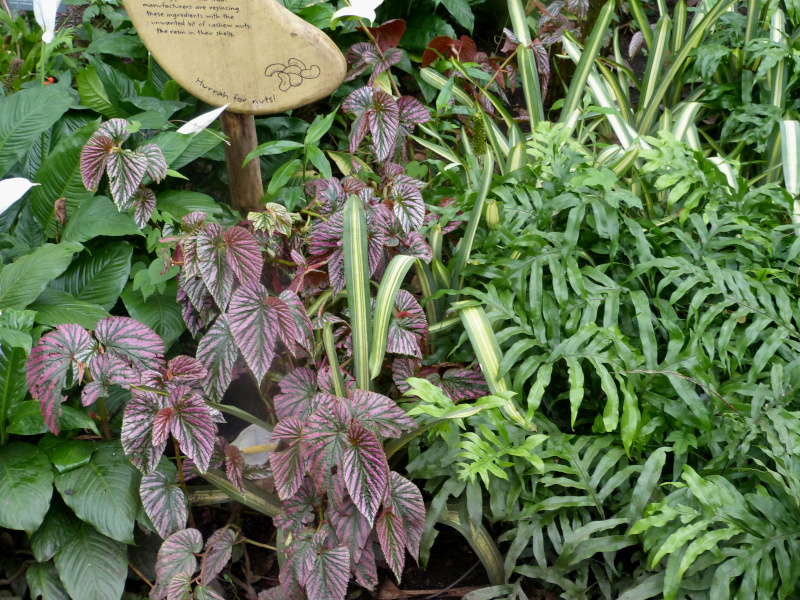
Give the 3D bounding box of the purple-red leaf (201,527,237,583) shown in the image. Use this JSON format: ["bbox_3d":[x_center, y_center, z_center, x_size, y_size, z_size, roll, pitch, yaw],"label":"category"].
[{"bbox_3d":[-0.322,0.452,2.122,0.055,0.106,0.025,30,-13,-12],"label":"purple-red leaf"}]

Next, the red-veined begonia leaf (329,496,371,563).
[{"bbox_3d":[-0.089,0.401,2.133,0.076,0.129,0.030,-12,-3,-1],"label":"red-veined begonia leaf"}]

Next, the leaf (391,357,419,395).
[{"bbox_3d":[0.011,0.146,2.300,0.058,0.088,0.030,-13,-18,7],"label":"leaf"}]

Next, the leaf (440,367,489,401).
[{"bbox_3d":[0.130,0.171,2.460,0.107,0.045,0.077,0,65,-5],"label":"leaf"}]

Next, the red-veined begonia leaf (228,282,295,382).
[{"bbox_3d":[-0.277,0.067,2.400,0.132,0.206,0.060,0,-8,0],"label":"red-veined begonia leaf"}]

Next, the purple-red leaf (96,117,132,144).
[{"bbox_3d":[-0.608,-0.357,2.550,0.071,0.030,0.078,-13,60,-8],"label":"purple-red leaf"}]

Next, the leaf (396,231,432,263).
[{"bbox_3d":[0.032,-0.118,2.650,0.082,0.045,0.079,0,68,-8],"label":"leaf"}]

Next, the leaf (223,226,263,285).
[{"bbox_3d":[-0.295,-0.083,2.250,0.069,0.113,0.030,-18,-3,-10],"label":"leaf"}]

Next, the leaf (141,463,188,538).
[{"bbox_3d":[-0.411,0.357,2.100,0.079,0.134,0.030,-9,-9,2],"label":"leaf"}]

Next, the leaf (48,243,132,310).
[{"bbox_3d":[-0.627,-0.048,2.450,0.124,0.060,0.182,34,64,9],"label":"leaf"}]

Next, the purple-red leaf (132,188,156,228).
[{"bbox_3d":[-0.531,-0.192,2.500,0.049,0.093,0.030,8,-15,-7],"label":"purple-red leaf"}]

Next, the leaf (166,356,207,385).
[{"bbox_3d":[-0.414,0.137,2.330,0.078,0.045,0.062,0,65,-5],"label":"leaf"}]

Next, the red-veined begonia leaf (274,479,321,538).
[{"bbox_3d":[-0.179,0.363,2.100,0.082,0.040,0.110,9,72,9],"label":"red-veined begonia leaf"}]

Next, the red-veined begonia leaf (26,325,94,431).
[{"bbox_3d":[-0.590,0.140,2.126,0.120,0.198,0.060,8,-3,15],"label":"red-veined begonia leaf"}]

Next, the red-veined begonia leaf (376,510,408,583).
[{"bbox_3d":[-0.012,0.422,2.063,0.053,0.134,0.030,-8,2,9],"label":"red-veined begonia leaf"}]

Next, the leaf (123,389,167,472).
[{"bbox_3d":[-0.439,0.229,2.080,0.080,0.149,0.035,6,-5,9],"label":"leaf"}]

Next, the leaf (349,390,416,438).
[{"bbox_3d":[-0.033,0.202,2.120,0.128,0.040,0.084,21,56,9],"label":"leaf"}]

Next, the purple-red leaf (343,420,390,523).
[{"bbox_3d":[-0.059,0.289,2.000,0.070,0.177,0.040,-10,-6,-1],"label":"purple-red leaf"}]

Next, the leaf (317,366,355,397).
[{"bbox_3d":[-0.130,0.164,2.420,0.079,0.040,0.069,0,70,0],"label":"leaf"}]

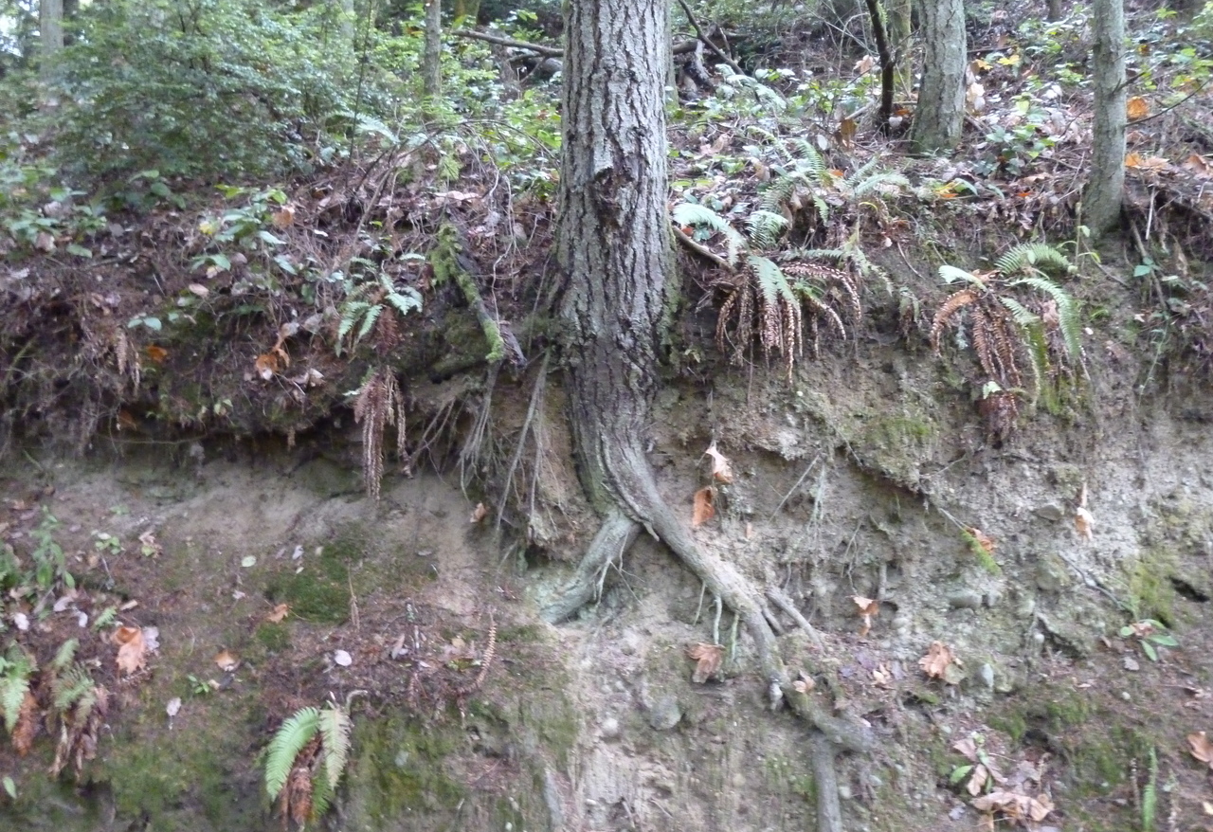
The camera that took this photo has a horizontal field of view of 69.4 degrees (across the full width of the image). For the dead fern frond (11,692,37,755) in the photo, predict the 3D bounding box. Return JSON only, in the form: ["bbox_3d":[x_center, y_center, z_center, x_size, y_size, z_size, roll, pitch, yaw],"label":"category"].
[{"bbox_3d":[-1.961,1.032,2.950,0.085,0.220,0.070,8,-16,-7],"label":"dead fern frond"}]

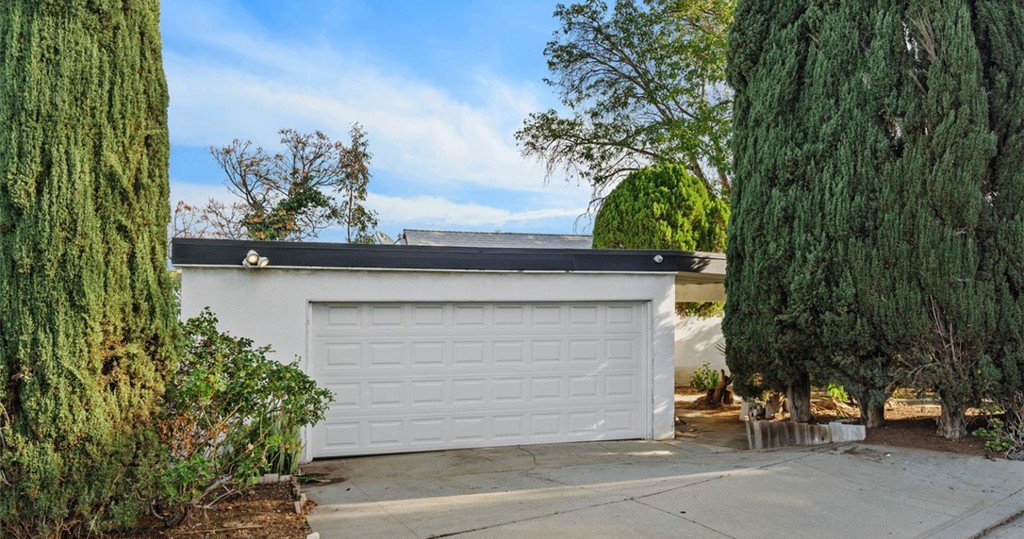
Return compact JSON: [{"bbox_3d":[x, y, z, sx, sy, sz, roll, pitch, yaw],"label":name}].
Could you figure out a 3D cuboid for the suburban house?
[{"bbox_3d":[-1.452,1.182,12.966,7.750,2.900,6.200,1,-2,-17],"label":"suburban house"}]

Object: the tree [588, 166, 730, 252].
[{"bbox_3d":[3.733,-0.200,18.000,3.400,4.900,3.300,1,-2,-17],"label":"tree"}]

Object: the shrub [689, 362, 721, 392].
[{"bbox_3d":[4.195,2.332,15.500,0.680,0.720,0.620,1,-2,-17],"label":"shrub"}]

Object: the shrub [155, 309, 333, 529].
[{"bbox_3d":[-1.963,1.067,5.200,1.300,1.500,1.250,1,-2,-17],"label":"shrub"}]

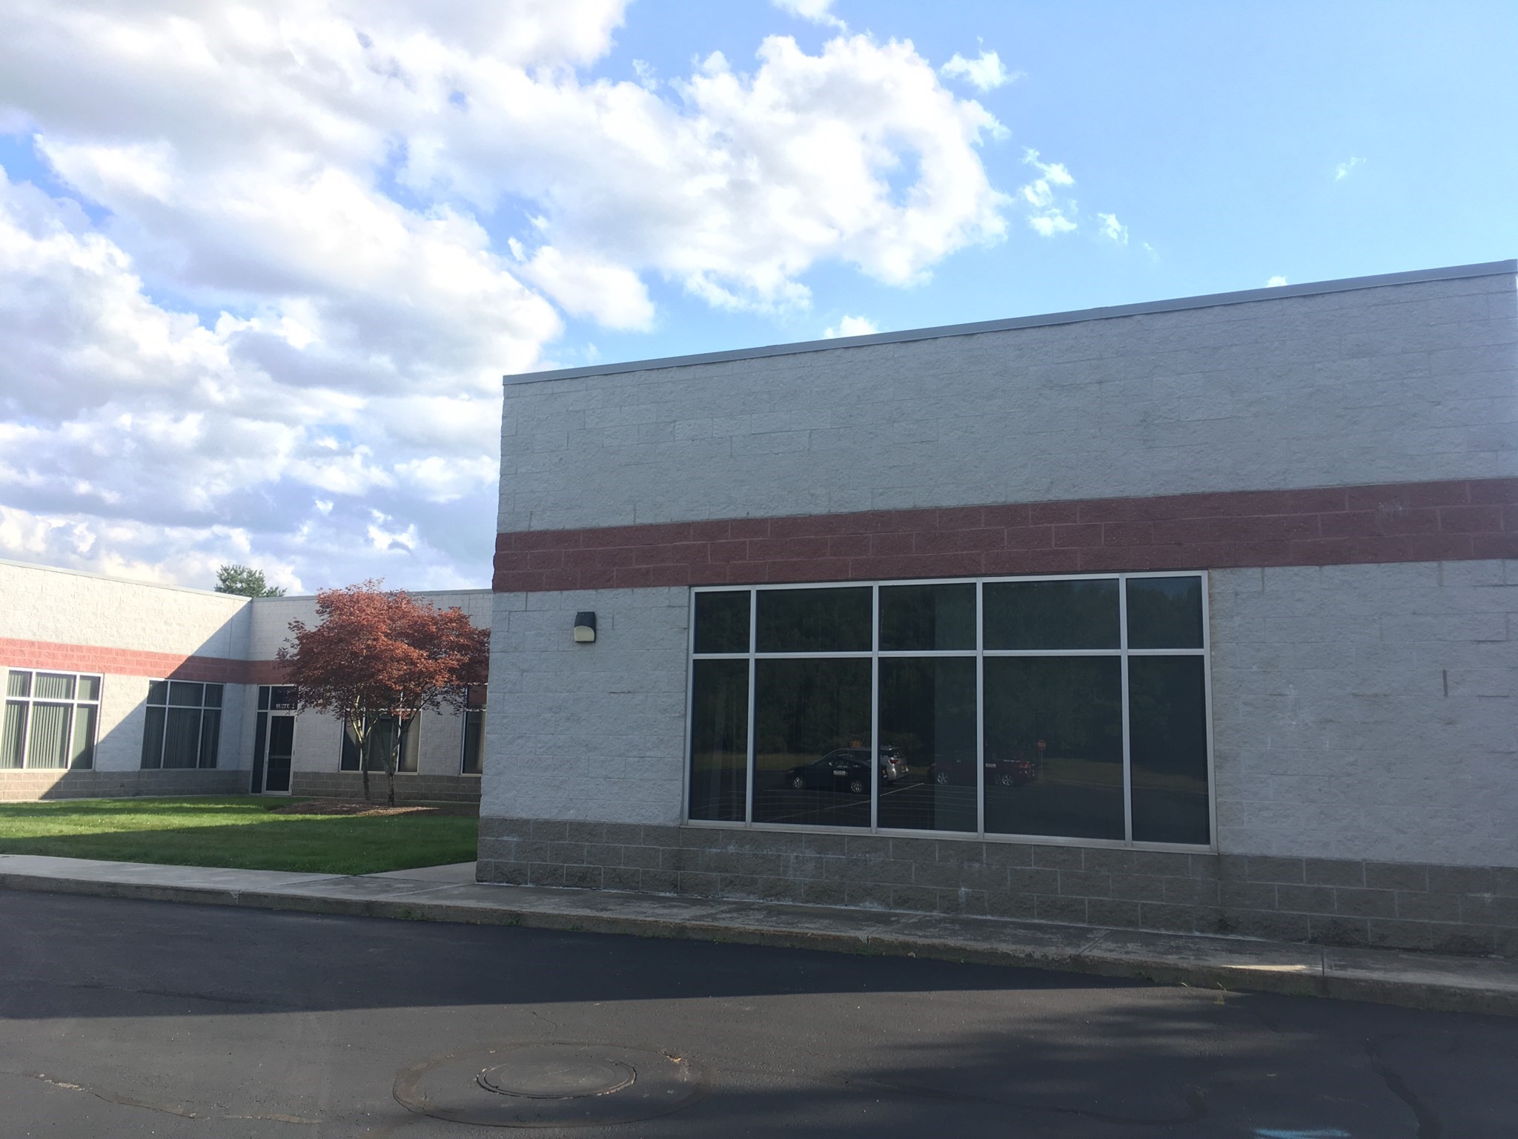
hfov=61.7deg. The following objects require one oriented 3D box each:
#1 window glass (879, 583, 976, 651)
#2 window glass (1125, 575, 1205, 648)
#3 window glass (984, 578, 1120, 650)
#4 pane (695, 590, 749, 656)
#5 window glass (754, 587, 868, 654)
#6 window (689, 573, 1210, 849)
[{"bbox_3d":[1.478,0.423,11.113,0.877,0.575,0.050,-2,-9,23],"label":"window glass"},{"bbox_3d":[3.295,0.358,10.323,0.589,0.582,0.050,-2,-9,23],"label":"window glass"},{"bbox_3d":[2.455,0.390,10.688,1.135,0.583,0.050,-2,-9,23],"label":"window glass"},{"bbox_3d":[-0.332,0.498,11.900,0.577,0.574,0.050,-2,-9,23],"label":"pane"},{"bbox_3d":[0.492,0.461,11.535,1.135,0.580,0.050,-2,-9,23],"label":"window glass"},{"bbox_3d":[1.476,1.198,11.008,4.640,2.216,0.100,-2,-9,23],"label":"window"}]

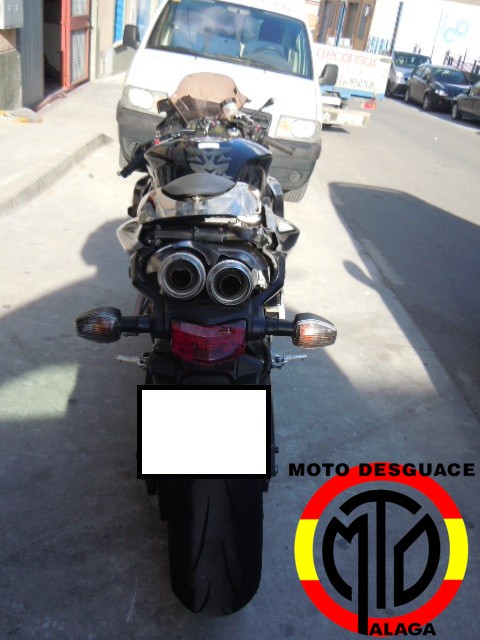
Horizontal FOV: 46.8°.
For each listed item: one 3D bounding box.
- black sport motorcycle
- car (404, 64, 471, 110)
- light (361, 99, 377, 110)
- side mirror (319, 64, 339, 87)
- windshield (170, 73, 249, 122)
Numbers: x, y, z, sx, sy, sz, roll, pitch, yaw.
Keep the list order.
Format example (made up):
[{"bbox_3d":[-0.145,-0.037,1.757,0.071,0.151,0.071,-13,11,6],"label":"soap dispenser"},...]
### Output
[{"bbox_3d":[-0.085,-0.194,1.847,0.660,1.120,2.040,-1,25,-3],"label":"black sport motorcycle"},{"bbox_3d":[7.554,-8.622,20.678,1.760,1.450,4.200,6,26,-4],"label":"car"},{"bbox_3d":[2.247,-3.765,9.700,0.250,0.170,0.100,5,26,-7],"label":"light"},{"bbox_3d":[0.783,-2.153,4.880,0.160,0.185,0.115,7,26,-2],"label":"side mirror"},{"bbox_3d":[-0.125,-0.863,2.160,0.305,0.210,0.330,-1,26,-3],"label":"windshield"}]

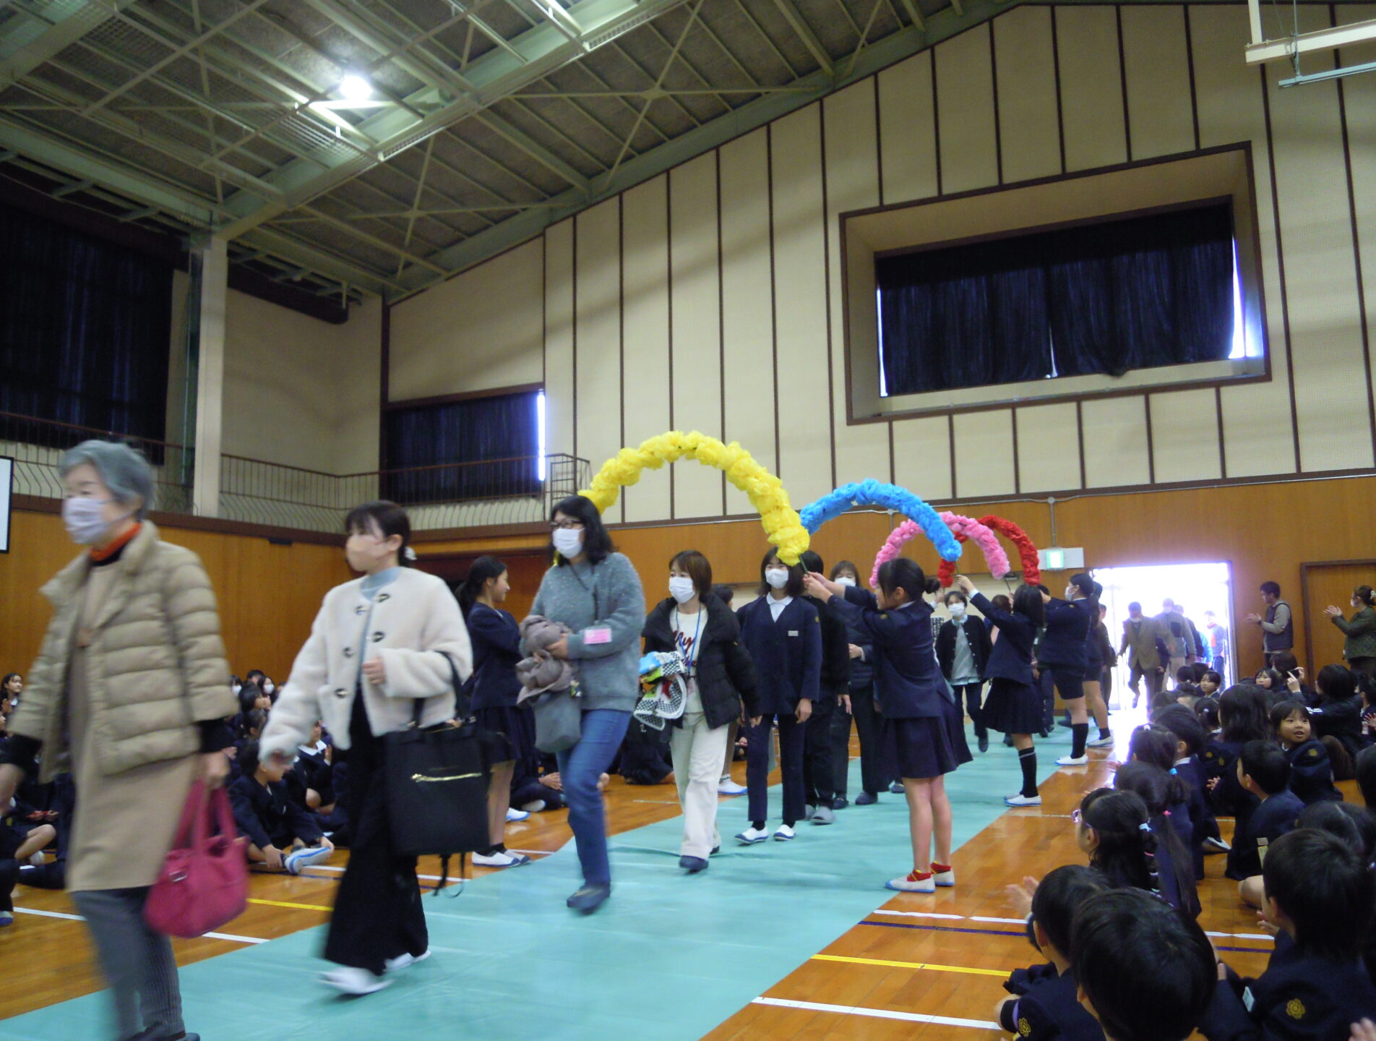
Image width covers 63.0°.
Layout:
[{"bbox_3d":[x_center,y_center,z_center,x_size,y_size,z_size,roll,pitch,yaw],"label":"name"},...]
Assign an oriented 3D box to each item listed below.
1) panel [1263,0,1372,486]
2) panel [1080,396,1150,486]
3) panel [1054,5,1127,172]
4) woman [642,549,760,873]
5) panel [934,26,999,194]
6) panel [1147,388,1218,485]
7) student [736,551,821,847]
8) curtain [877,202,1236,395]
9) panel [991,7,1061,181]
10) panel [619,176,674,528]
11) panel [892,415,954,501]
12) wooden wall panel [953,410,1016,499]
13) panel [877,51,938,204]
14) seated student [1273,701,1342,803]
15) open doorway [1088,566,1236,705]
[{"bbox_3d":[8.324,-3.875,14.902,0.869,6.507,0.050,-4,-7,25],"label":"panel"},{"bbox_3d":[5.980,-1.086,15.701,0.877,1.217,0.050,-4,-7,25],"label":"panel"},{"bbox_3d":[6.194,-6.720,17.233,0.899,2.762,0.050,-4,-8,25],"label":"panel"},{"bbox_3d":[0.061,0.927,5.500,0.520,1.520,0.400,-4,-7,25],"label":"woman"},{"bbox_3d":[4.478,-6.600,18.038,0.896,2.746,0.050,-4,-8,25],"label":"panel"},{"bbox_3d":[7.155,-1.215,16.138,0.879,1.331,0.050,-4,-8,25],"label":"panel"},{"bbox_3d":[0.495,0.965,6.427,0.470,1.609,0.340,-4,-8,22],"label":"student"},{"bbox_3d":[5.627,-3.443,17.830,5.427,2.432,0.200,-4,-7,25],"label":"curtain"},{"bbox_3d":[5.338,-6.718,17.641,0.892,2.893,0.050,-4,-8,25],"label":"panel"},{"bbox_3d":[-0.708,-2.933,19.022,0.921,5.935,0.050,-4,-7,25],"label":"panel"},{"bbox_3d":[3.712,-0.965,17.753,0.910,1.323,0.050,-4,-8,25],"label":"panel"},{"bbox_3d":[4.585,-1.029,17.343,0.909,1.333,0.050,-4,-8,25],"label":"wooden wall panel"},{"bbox_3d":[3.611,-6.426,18.432,0.914,2.503,0.050,-4,-8,25],"label":"panel"},{"bbox_3d":[3.195,1.285,5.850,0.430,0.670,0.360,0,-7,-9],"label":"seated student"},{"bbox_3d":[6.795,1.718,16.027,1.837,2.136,0.150,-4,-8,25],"label":"open doorway"}]

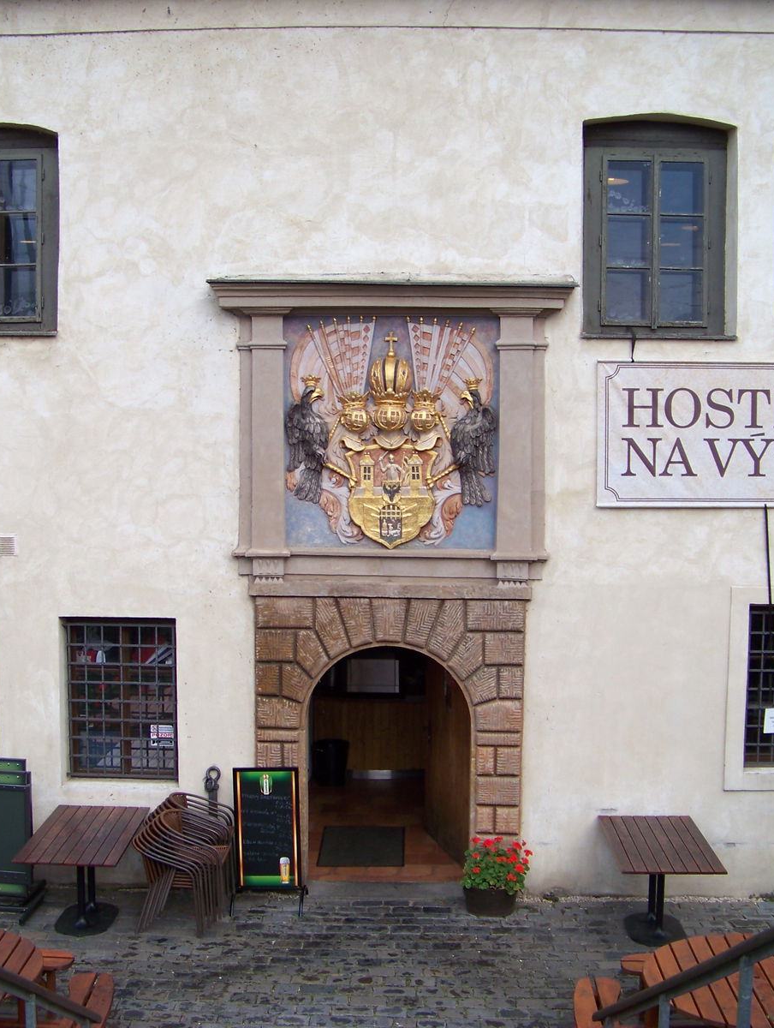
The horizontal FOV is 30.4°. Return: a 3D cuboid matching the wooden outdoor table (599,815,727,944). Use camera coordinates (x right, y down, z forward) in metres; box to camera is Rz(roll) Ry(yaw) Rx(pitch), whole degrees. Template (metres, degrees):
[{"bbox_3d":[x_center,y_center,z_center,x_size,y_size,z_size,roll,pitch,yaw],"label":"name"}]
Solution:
[{"bbox_3d":[2.161,2.976,11.425,0.800,0.735,1.430,0,5,1],"label":"wooden outdoor table"}]

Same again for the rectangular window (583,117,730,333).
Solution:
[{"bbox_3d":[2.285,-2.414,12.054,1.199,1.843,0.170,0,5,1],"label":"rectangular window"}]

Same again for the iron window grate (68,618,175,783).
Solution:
[{"bbox_3d":[-2.354,1.645,12.662,0.956,1.437,0.150,0,5,0],"label":"iron window grate"}]

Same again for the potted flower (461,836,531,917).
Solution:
[{"bbox_3d":[0.938,3.082,12.280,0.590,0.628,0.500,0,5,0],"label":"potted flower"}]

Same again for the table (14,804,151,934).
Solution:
[{"bbox_3d":[-2.474,2.993,11.787,0.810,0.745,1.450,0,5,0],"label":"table"}]

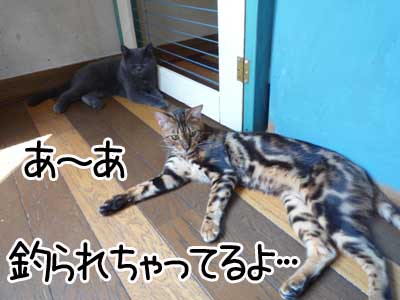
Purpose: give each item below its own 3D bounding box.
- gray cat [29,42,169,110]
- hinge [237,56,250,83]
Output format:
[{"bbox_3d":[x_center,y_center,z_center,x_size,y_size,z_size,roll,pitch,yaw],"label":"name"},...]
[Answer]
[{"bbox_3d":[-0.428,-0.297,1.148,0.603,0.218,0.202,2,34,9],"label":"gray cat"},{"bbox_3d":[0.119,-0.223,0.815,0.011,0.069,0.049,-26,39,-29],"label":"hinge"}]

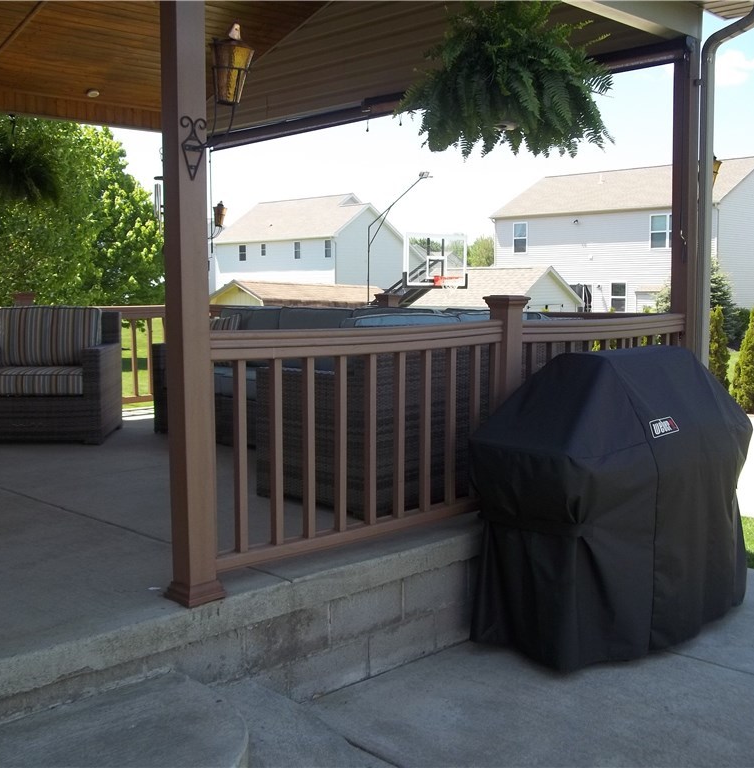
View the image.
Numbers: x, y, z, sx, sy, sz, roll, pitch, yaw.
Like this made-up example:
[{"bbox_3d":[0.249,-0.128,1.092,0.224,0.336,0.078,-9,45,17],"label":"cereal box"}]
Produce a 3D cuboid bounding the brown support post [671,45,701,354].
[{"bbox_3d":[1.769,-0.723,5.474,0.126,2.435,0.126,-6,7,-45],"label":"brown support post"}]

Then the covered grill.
[{"bbox_3d":[1.123,0.476,4.361,1.494,1.212,0.582,-5,7,-41],"label":"covered grill"}]

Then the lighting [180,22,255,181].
[{"bbox_3d":[-0.490,-0.866,2.921,0.136,0.442,0.286,-6,7,-45],"label":"lighting"}]

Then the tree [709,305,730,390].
[{"bbox_3d":[6.383,-0.494,17.672,0.675,1.973,0.675,-6,7,-45],"label":"tree"}]

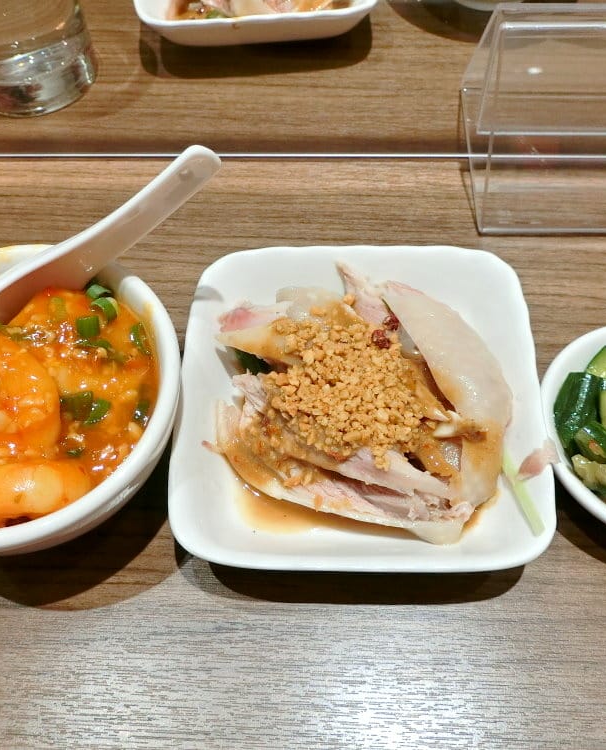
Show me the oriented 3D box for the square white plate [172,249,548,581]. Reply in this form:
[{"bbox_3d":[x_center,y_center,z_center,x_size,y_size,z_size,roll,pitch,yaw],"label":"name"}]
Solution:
[{"bbox_3d":[0.021,0.013,0.280,0.133,0.032,0.133,0,61,2],"label":"square white plate"}]

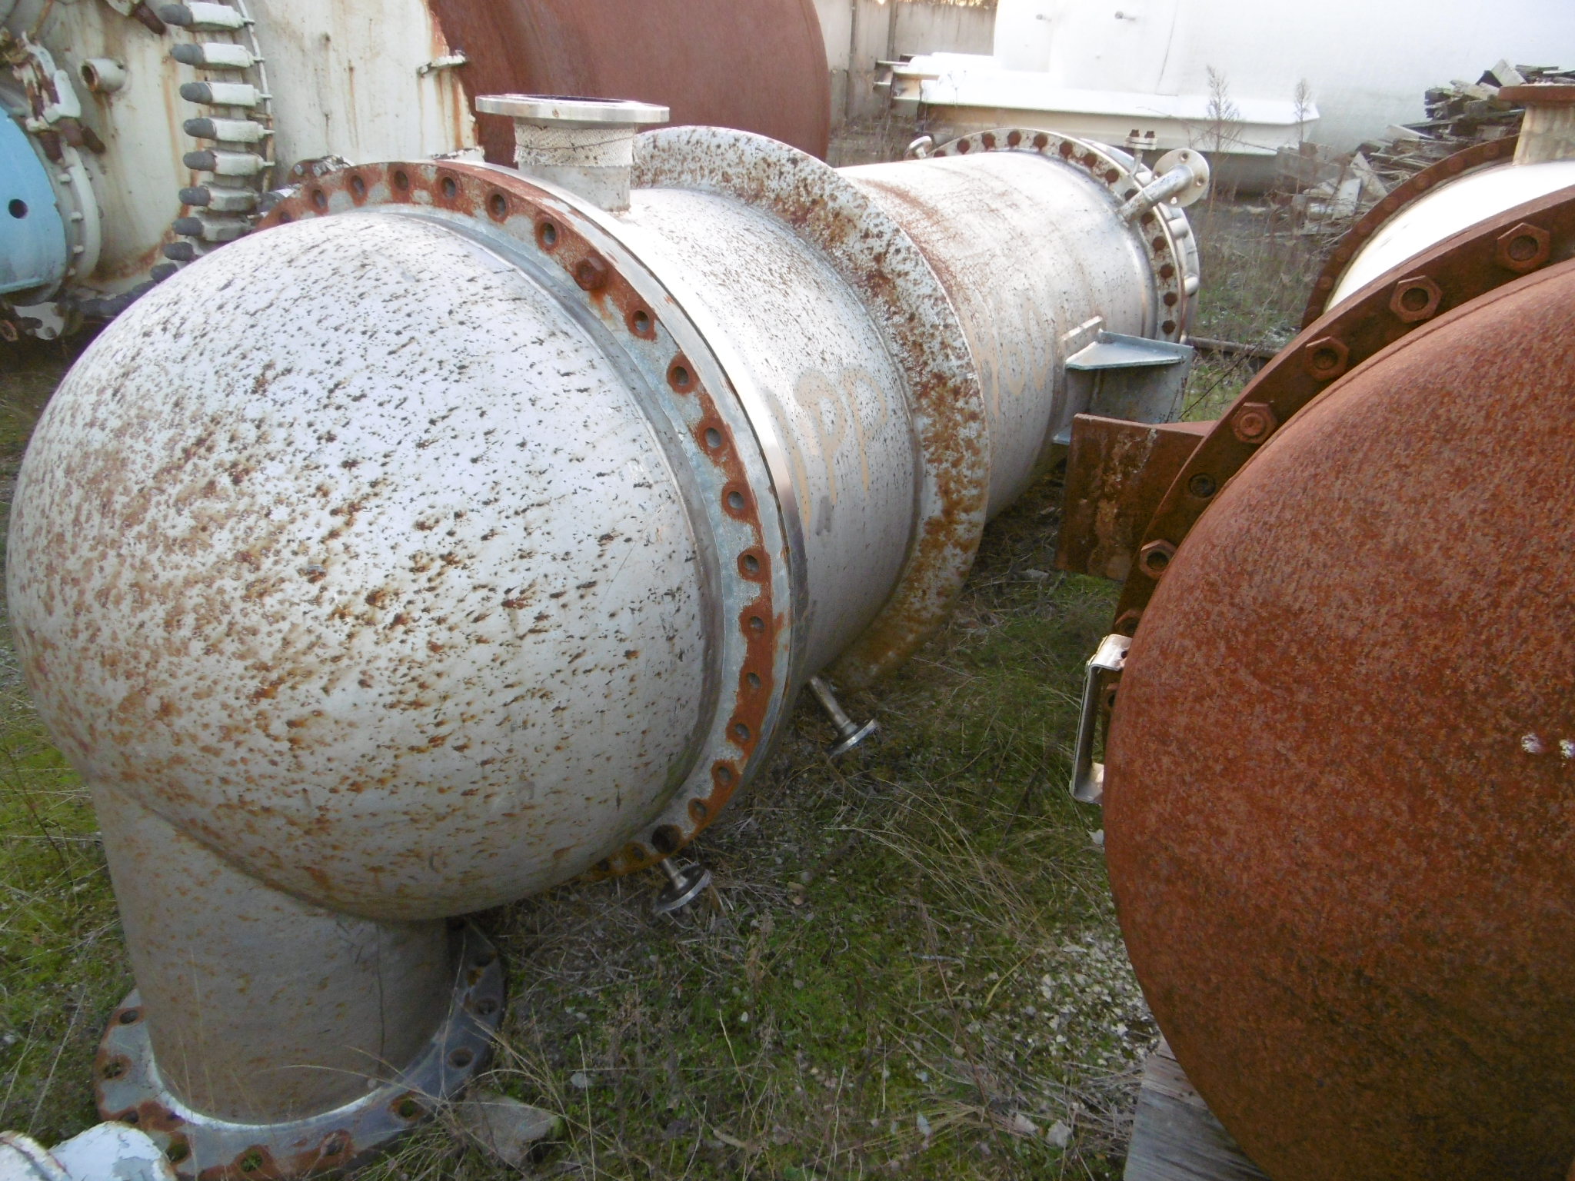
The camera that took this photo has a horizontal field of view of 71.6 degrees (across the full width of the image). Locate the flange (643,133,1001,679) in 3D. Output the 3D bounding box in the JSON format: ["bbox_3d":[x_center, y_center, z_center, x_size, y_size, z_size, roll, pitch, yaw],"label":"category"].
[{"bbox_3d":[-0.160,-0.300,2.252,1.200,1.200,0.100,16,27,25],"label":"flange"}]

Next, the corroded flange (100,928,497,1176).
[{"bbox_3d":[-0.718,0.651,1.655,0.567,0.042,0.567,16,27,25],"label":"corroded flange"}]

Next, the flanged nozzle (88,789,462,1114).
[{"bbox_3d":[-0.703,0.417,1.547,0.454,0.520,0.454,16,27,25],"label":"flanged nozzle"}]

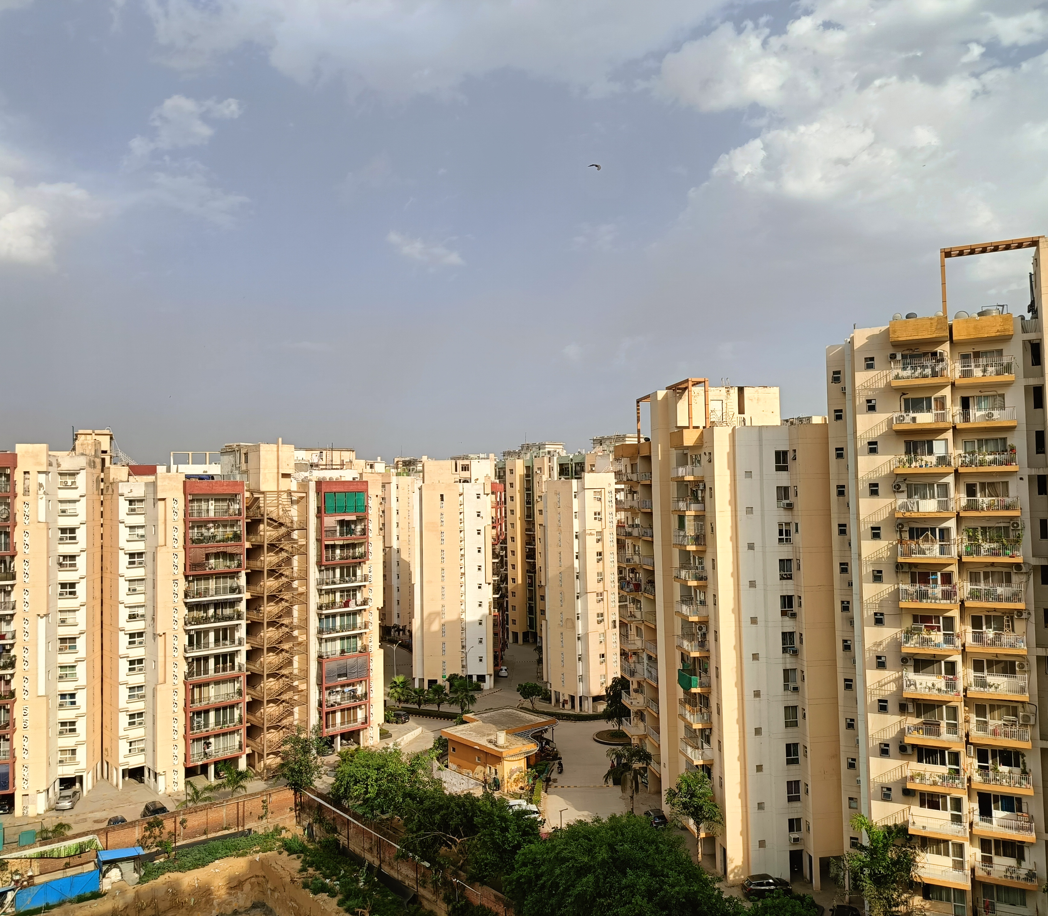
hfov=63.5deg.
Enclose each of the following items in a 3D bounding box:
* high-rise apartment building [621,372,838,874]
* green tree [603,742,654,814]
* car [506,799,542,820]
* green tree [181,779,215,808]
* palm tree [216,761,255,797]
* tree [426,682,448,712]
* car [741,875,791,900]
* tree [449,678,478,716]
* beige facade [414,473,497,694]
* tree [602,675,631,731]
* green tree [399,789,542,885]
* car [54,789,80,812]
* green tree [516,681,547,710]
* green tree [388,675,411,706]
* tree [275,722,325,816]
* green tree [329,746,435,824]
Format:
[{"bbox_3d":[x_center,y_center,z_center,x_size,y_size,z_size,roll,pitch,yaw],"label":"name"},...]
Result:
[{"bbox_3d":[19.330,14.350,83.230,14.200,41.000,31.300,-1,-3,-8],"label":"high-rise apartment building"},{"bbox_3d":[10.469,32.368,84.882,5.000,7.430,4.800,-1,-3,0],"label":"green tree"},{"bbox_3d":[-0.159,35.529,84.824,4.050,1.550,1.780,-1,-3,-8],"label":"car"},{"bbox_3d":[-33.693,35.128,87.297,3.700,3.980,3.600,-1,-3,0],"label":"green tree"},{"bbox_3d":[-30.557,34.576,89.326,4.100,5.150,4.000,-1,-3,0],"label":"palm tree"},{"bbox_3d":[-12.720,35.090,124.380,3.300,4.600,3.300,-1,-3,0],"label":"tree"},{"bbox_3d":[18.900,33.360,65.980,3.750,1.500,1.680,-1,-3,-5],"label":"car"},{"bbox_3d":[-9.022,35.769,126.435,4.200,5.510,4.200,-1,-3,0],"label":"tree"},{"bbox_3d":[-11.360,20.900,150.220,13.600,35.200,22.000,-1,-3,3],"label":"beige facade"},{"bbox_3d":[12.789,33.550,114.994,4.600,7.920,4.500,-1,-3,0],"label":"tree"},{"bbox_3d":[-4.841,32.724,75.157,12.200,6.400,9.500,-1,-3,0],"label":"green tree"},{"bbox_3d":[-48.410,35.850,89.730,1.700,1.480,4.300,0,-3,-16],"label":"car"},{"bbox_3d":[0.971,36.264,128.906,4.200,4.350,4.100,-1,-3,0],"label":"green tree"},{"bbox_3d":[-18.530,35.050,126.260,3.400,5.100,3.400,-1,-3,0],"label":"green tree"},{"bbox_3d":[-23.150,31.500,87.480,5.200,8.900,5.000,-1,-3,0],"label":"tree"},{"bbox_3d":[-13.630,31.960,83.160,10.000,7.200,8.500,-1,-3,0],"label":"green tree"}]

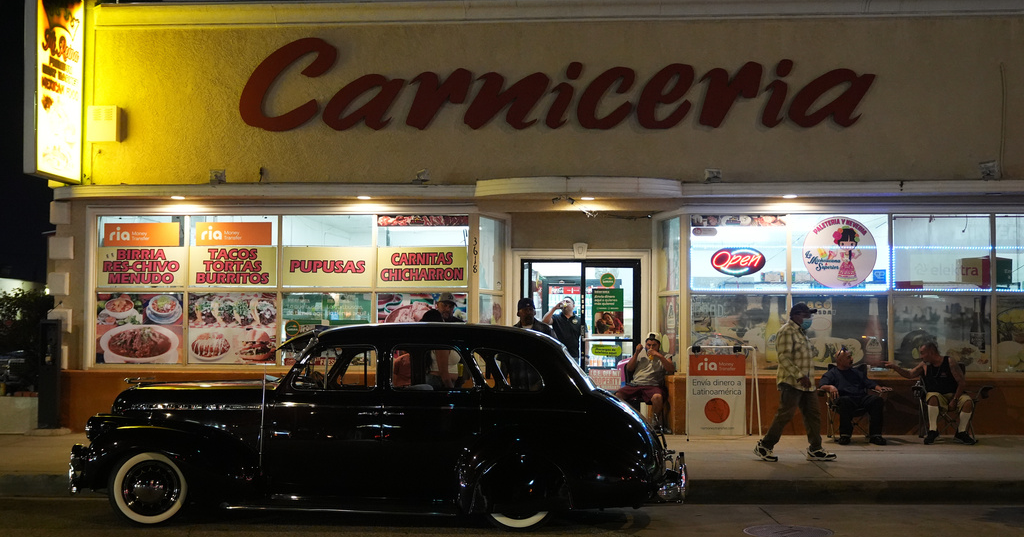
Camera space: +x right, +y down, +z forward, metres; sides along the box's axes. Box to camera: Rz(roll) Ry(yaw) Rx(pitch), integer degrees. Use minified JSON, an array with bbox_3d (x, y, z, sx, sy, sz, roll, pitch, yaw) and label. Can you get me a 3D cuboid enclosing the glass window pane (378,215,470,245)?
[{"bbox_3d":[-1.073,-0.466,13.948,1.139,0.369,0.050,0,-2,5],"label":"glass window pane"}]

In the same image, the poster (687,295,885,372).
[{"bbox_3d":[3.251,0.745,13.361,2.290,0.900,0.030,0,-2,4],"label":"poster"}]

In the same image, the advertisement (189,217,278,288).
[{"bbox_3d":[-3.551,-0.204,14.506,1.186,0.945,0.070,0,-2,4],"label":"advertisement"}]

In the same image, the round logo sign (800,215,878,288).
[{"bbox_3d":[4.013,-0.193,13.904,0.887,0.887,0.030,0,-2,4],"label":"round logo sign"}]

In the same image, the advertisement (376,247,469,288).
[{"bbox_3d":[-1.156,-0.016,14.673,1.186,0.524,0.030,0,-2,5],"label":"advertisement"}]

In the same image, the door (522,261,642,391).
[{"bbox_3d":[0.924,0.973,15.277,1.613,2.204,0.101,0,-2,5],"label":"door"}]

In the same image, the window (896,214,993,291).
[{"bbox_3d":[5.322,-0.199,14.106,1.183,0.922,0.041,0,-2,5],"label":"window"}]

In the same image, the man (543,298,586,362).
[{"bbox_3d":[0.717,1.227,15.591,0.609,1.673,0.406,0,-2,17],"label":"man"}]

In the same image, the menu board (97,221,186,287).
[{"bbox_3d":[-4.562,-0.197,14.005,1.140,0.860,0.030,0,-2,4],"label":"menu board"}]

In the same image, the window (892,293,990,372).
[{"bbox_3d":[5.309,0.788,14.070,1.180,0.960,0.041,0,-2,5],"label":"window"}]

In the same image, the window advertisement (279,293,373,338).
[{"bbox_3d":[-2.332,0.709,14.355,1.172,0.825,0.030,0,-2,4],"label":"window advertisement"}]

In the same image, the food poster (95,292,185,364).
[{"bbox_3d":[-4.754,0.769,14.539,1.143,0.912,0.030,0,-2,4],"label":"food poster"}]

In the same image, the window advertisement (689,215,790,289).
[{"bbox_3d":[2.847,-0.199,14.313,1.243,0.980,0.081,0,-2,5],"label":"window advertisement"}]

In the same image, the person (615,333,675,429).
[{"bbox_3d":[1.606,1.368,13.795,0.720,1.170,0.750,0,-2,16],"label":"person"}]

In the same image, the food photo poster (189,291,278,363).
[{"bbox_3d":[-3.407,0.722,13.877,1.140,0.880,0.030,0,-2,4],"label":"food photo poster"}]

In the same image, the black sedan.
[{"bbox_3d":[-1.078,1.263,9.505,4.920,1.600,1.820,0,-2,4],"label":"black sedan"}]

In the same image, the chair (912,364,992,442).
[{"bbox_3d":[4.938,1.489,12.867,0.890,0.860,0.620,0,-2,4],"label":"chair"}]

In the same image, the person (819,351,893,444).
[{"bbox_3d":[3.850,1.410,12.772,0.760,1.030,0.780,0,-2,2],"label":"person"}]

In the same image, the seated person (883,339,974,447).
[{"bbox_3d":[4.926,1.460,13.394,1.015,1.165,0.761,0,-2,17],"label":"seated person"}]

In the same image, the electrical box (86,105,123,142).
[{"bbox_3d":[-5.184,-1.827,14.506,0.372,0.459,0.180,0,-2,4],"label":"electrical box"}]

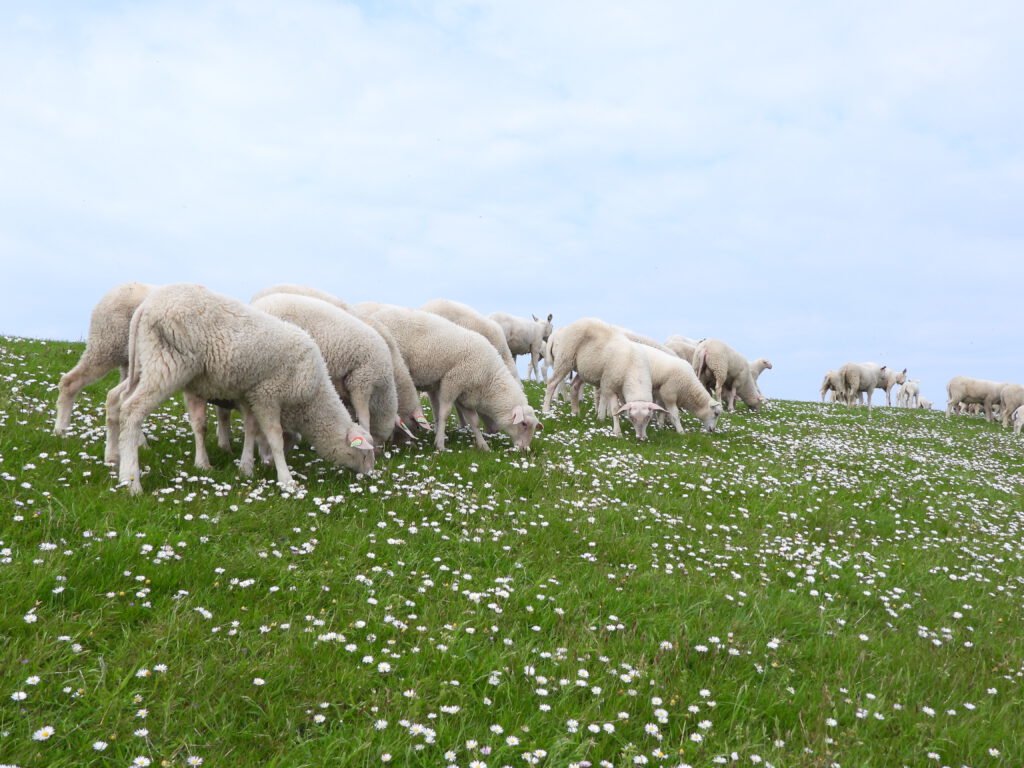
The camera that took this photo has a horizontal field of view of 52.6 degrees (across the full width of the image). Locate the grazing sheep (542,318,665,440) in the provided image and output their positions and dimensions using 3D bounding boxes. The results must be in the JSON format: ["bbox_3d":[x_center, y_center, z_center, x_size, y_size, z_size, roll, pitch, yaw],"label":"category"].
[{"bbox_3d":[0.502,-0.047,5.876,0.291,0.655,0.811,2,-2,-38],"label":"grazing sheep"}]

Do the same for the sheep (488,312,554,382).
[{"bbox_3d":[0.072,-0.385,11.440,1.009,0.780,0.343,2,-2,-42],"label":"sheep"}]

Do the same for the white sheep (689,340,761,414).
[{"bbox_3d":[1.861,-0.062,8.944,0.811,0.624,0.291,2,-2,-43],"label":"white sheep"}]

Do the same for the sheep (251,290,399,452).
[{"bbox_3d":[-0.727,-0.052,3.952,0.281,0.614,0.811,2,-2,-42],"label":"sheep"}]

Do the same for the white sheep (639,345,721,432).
[{"bbox_3d":[0.919,-0.010,6.448,0.801,0.603,0.281,0,-2,33],"label":"white sheep"}]

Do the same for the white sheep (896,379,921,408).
[{"bbox_3d":[6.571,0.166,17.160,0.208,0.478,0.624,0,-2,38],"label":"white sheep"}]

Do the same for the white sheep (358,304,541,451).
[{"bbox_3d":[-0.299,-0.036,4.659,0.811,0.634,0.281,0,-2,33],"label":"white sheep"}]

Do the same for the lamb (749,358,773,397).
[{"bbox_3d":[3.445,-0.088,15.080,0.707,0.572,0.208,1,-2,-15],"label":"lamb"}]

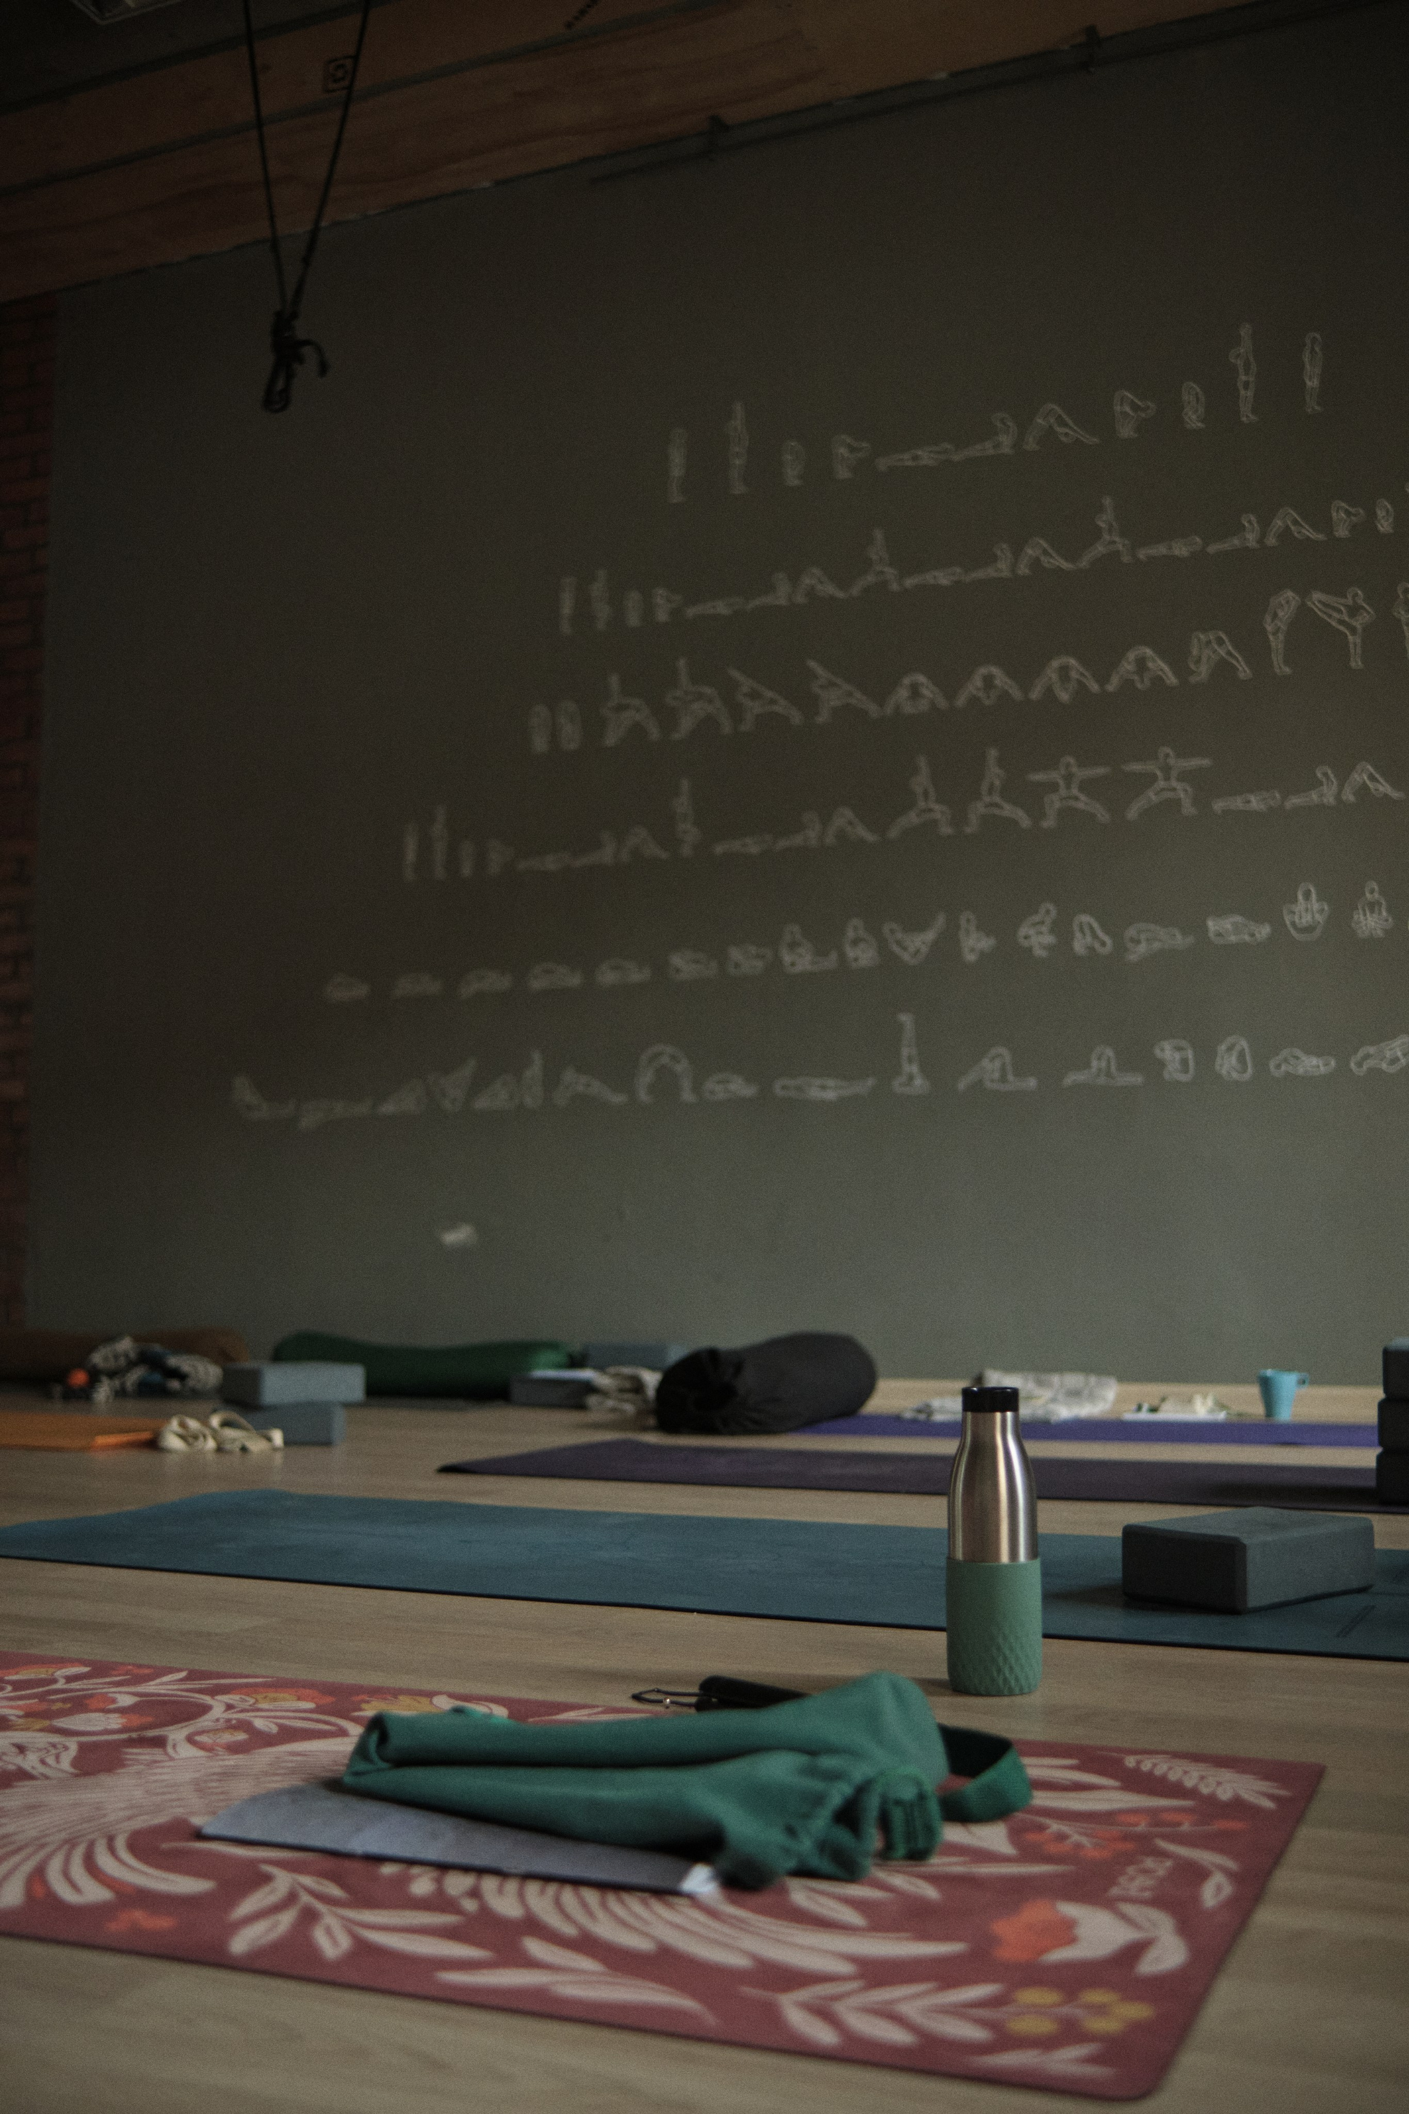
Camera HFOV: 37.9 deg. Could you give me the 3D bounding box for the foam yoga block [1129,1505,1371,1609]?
[{"bbox_3d":[0.561,0.515,2.119,0.232,0.074,0.148,5,-8,-41],"label":"foam yoga block"}]

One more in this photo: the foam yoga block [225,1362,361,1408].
[{"bbox_3d":[-0.821,0.654,4.114,0.230,0.075,0.150,5,-8,-40],"label":"foam yoga block"}]

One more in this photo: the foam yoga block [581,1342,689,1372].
[{"bbox_3d":[-0.174,0.781,5.367,0.230,0.075,0.150,-3,-6,23],"label":"foam yoga block"}]

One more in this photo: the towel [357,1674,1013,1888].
[{"bbox_3d":[-0.040,0.435,1.303,0.449,0.075,0.266,-2,-6,20],"label":"towel"}]

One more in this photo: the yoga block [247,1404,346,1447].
[{"bbox_3d":[-0.825,0.722,4.045,0.230,0.075,0.150,0,-6,0],"label":"yoga block"}]

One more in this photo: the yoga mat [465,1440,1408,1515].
[{"bbox_3d":[0.474,0.689,3.413,1.760,0.006,0.625,-3,-7,25],"label":"yoga mat"}]

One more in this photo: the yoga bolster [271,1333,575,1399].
[{"bbox_3d":[-0.741,0.818,5.457,0.740,0.160,0.200,-3,-6,21],"label":"yoga bolster"}]

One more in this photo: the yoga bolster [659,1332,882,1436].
[{"bbox_3d":[0.146,0.718,4.570,0.200,0.190,0.610,-4,-7,32],"label":"yoga bolster"}]

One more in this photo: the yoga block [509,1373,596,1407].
[{"bbox_3d":[-0.349,0.836,5.179,0.230,0.075,0.150,-3,-7,28],"label":"yoga block"}]

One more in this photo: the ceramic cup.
[{"bbox_3d":[1.295,0.755,4.588,0.115,0.106,0.090,0,-6,0],"label":"ceramic cup"}]

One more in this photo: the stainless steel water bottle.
[{"bbox_3d":[0.234,0.391,1.681,0.078,0.246,0.078,0,-6,0],"label":"stainless steel water bottle"}]

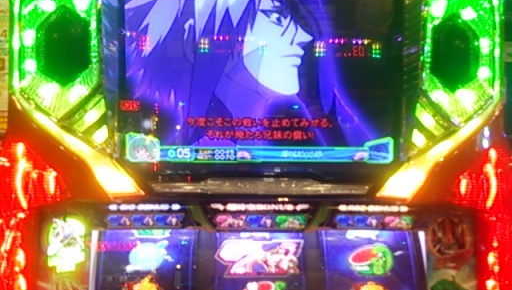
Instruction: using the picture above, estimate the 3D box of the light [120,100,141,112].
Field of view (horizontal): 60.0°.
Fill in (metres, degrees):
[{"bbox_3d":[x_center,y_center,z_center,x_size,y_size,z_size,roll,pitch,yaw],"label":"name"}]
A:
[{"bbox_3d":[-0.123,-0.039,0.435,0.019,0.011,0.006,0,0,0],"label":"light"}]

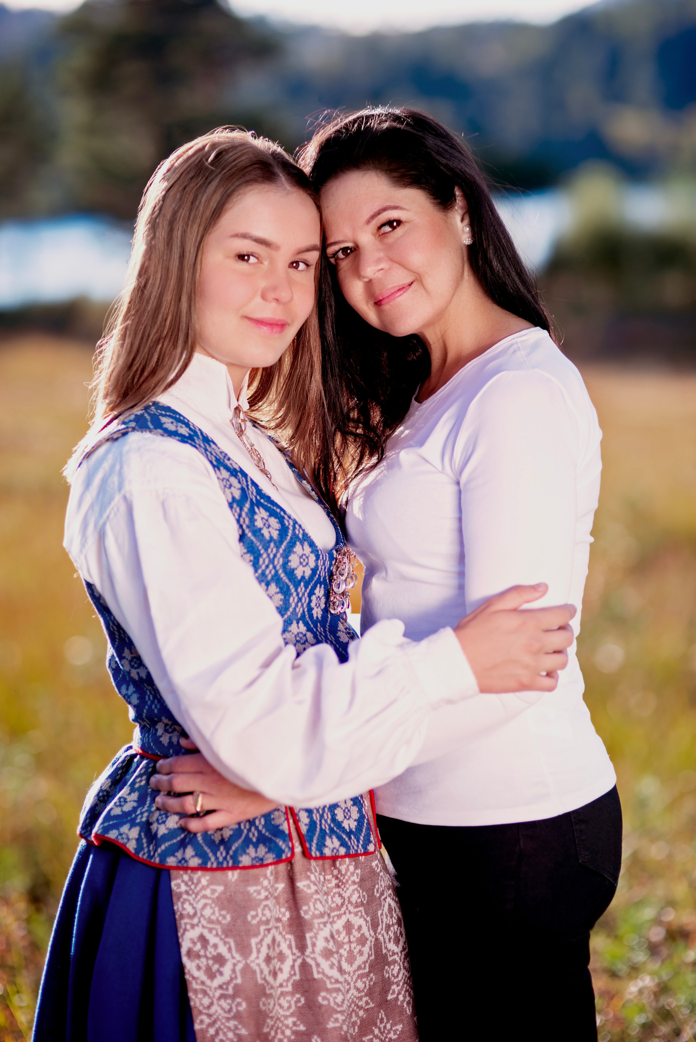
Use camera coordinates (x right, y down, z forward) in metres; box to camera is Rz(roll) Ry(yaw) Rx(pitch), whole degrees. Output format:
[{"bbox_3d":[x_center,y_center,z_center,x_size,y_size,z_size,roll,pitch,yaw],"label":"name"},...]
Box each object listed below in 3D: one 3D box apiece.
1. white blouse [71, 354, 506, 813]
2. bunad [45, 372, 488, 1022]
[{"bbox_3d":[-0.045,0.058,2.570,0.430,0.470,0.460,5,9,37],"label":"white blouse"},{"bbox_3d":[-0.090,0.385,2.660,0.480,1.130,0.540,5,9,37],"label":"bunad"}]

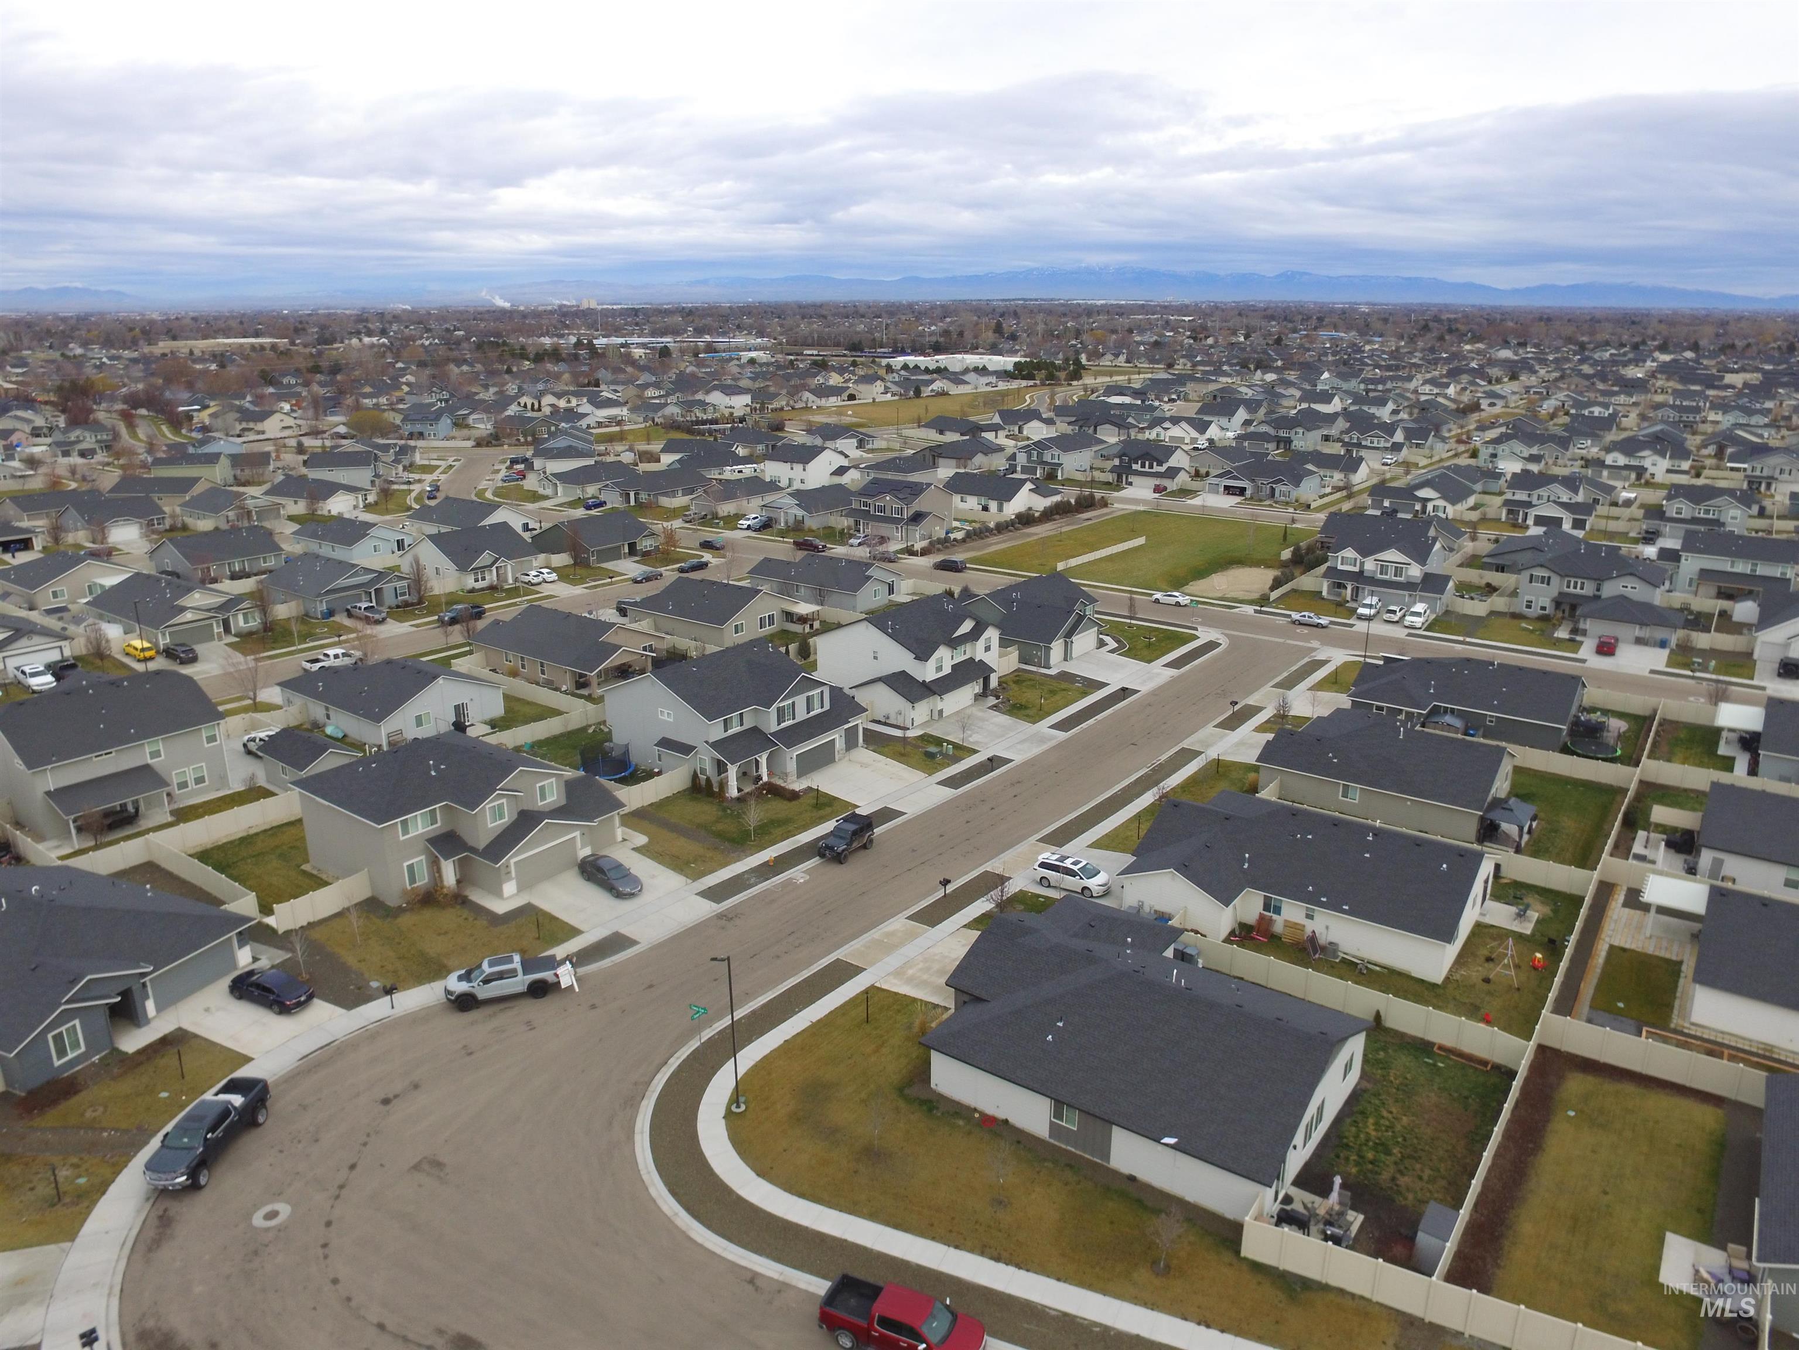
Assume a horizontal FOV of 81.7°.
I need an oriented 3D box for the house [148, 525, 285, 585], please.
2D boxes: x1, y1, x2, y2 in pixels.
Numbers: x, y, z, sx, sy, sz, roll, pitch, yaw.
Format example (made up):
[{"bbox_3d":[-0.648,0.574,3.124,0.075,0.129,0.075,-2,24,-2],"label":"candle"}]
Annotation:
[{"bbox_3d":[-98.830,-17.700,150.700,15.500,5.800,13.420,13,23,31],"label":"house"}]

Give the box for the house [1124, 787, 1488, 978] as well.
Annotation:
[{"bbox_3d":[26.330,12.270,67.190,19.600,5.500,15.800,12,23,31],"label":"house"}]

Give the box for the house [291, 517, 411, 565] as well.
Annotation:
[{"bbox_3d":[-85.050,-21.790,162.730,16.850,5.590,11.800,13,23,32],"label":"house"}]

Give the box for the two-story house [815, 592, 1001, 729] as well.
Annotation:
[{"bbox_3d":[0.320,-2.220,104.170,15.480,8.140,16.680,14,24,35],"label":"two-story house"}]

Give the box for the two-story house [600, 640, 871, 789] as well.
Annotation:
[{"bbox_3d":[-14.250,2.330,91.200,17.390,8.340,15.580,14,24,35],"label":"two-story house"}]

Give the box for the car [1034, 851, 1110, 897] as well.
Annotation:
[{"bbox_3d":[11.560,13.330,69.720,5.100,1.800,1.980,10,22,25],"label":"car"}]

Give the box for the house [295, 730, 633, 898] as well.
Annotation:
[{"bbox_3d":[-30.770,8.850,73.380,17.070,8.020,15.020,13,23,32],"label":"house"}]

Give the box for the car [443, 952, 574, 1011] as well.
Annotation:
[{"bbox_3d":[-21.660,16.570,57.100,5.900,2.000,2.190,-7,21,-18],"label":"car"}]

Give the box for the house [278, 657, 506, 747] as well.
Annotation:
[{"bbox_3d":[-48.350,1.230,98.390,18.370,5.520,12.690,13,23,31],"label":"house"}]

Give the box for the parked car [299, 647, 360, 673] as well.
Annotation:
[{"bbox_3d":[-60.770,-1.500,111.260,2.000,1.950,5.750,15,24,35],"label":"parked car"}]

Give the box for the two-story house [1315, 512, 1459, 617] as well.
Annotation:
[{"bbox_3d":[66.920,-15.540,141.200,16.750,8.930,17.860,13,23,32],"label":"two-story house"}]

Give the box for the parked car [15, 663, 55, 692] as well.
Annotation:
[{"bbox_3d":[-87.910,0.170,105.730,5.600,1.850,2.000,13,24,33],"label":"parked car"}]

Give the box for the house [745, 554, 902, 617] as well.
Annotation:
[{"bbox_3d":[-9.470,-13.230,139.860,19.200,5.480,12.490,14,24,33],"label":"house"}]

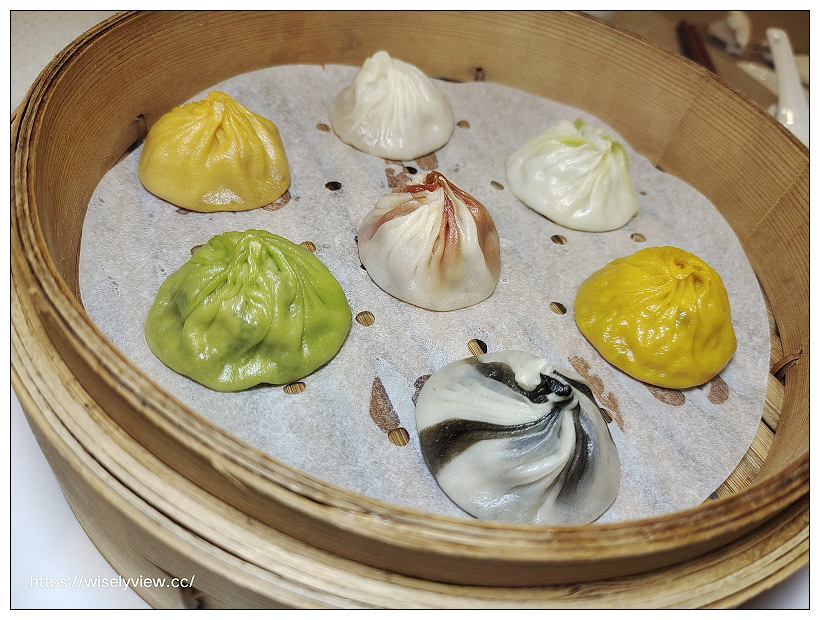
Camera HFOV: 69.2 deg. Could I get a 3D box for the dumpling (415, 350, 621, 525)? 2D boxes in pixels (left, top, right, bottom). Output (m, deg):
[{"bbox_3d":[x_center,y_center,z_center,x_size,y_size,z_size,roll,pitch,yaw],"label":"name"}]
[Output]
[{"bbox_3d":[0.028,0.026,0.144,0.053,0.029,0.048,40,53,21],"label":"dumpling"}]

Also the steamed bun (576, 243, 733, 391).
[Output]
[{"bbox_3d":[0.080,-0.004,0.181,0.050,0.029,0.048,-2,50,-13],"label":"steamed bun"}]

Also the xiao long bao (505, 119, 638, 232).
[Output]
[{"bbox_3d":[0.064,-0.057,0.223,0.049,0.029,0.052,-15,54,-23],"label":"xiao long bao"}]

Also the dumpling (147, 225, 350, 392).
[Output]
[{"bbox_3d":[-0.042,-0.005,0.154,0.052,0.030,0.046,-2,50,-14],"label":"dumpling"}]

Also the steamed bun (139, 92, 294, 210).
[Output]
[{"bbox_3d":[-0.065,-0.057,0.196,0.049,0.029,0.045,6,49,-7],"label":"steamed bun"}]

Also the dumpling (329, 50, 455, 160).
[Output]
[{"bbox_3d":[-0.004,-0.086,0.235,0.050,0.027,0.054,6,49,-7],"label":"dumpling"}]

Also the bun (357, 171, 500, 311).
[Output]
[{"bbox_3d":[0.009,-0.026,0.184,0.047,0.030,0.045,14,48,0],"label":"bun"}]

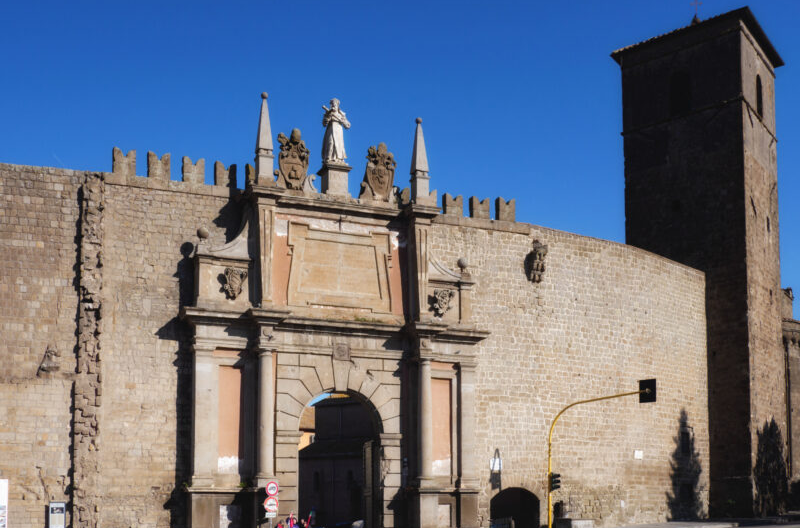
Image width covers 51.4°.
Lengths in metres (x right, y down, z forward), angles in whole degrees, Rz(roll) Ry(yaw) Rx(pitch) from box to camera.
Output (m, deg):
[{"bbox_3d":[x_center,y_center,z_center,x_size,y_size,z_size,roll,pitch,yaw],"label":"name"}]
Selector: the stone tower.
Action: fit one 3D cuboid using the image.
[{"bbox_3d":[19.934,0.211,55.392,8.400,31.247,8.400,-6,-10,37],"label":"stone tower"}]

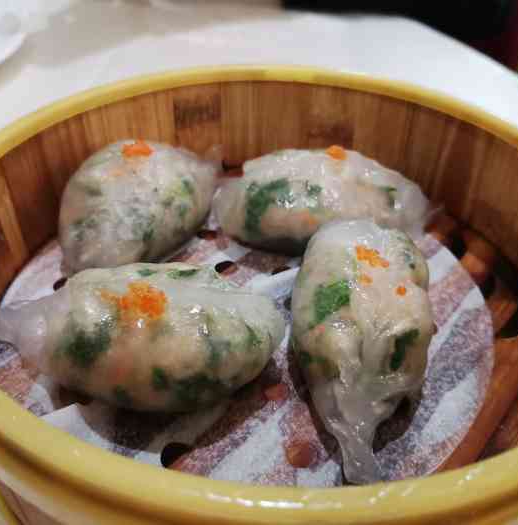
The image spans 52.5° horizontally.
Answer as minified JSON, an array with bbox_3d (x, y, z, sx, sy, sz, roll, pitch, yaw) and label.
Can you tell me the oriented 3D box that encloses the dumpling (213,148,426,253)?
[{"bbox_3d":[0.020,-0.020,0.166,0.068,0.028,0.035,4,40,3],"label":"dumpling"}]

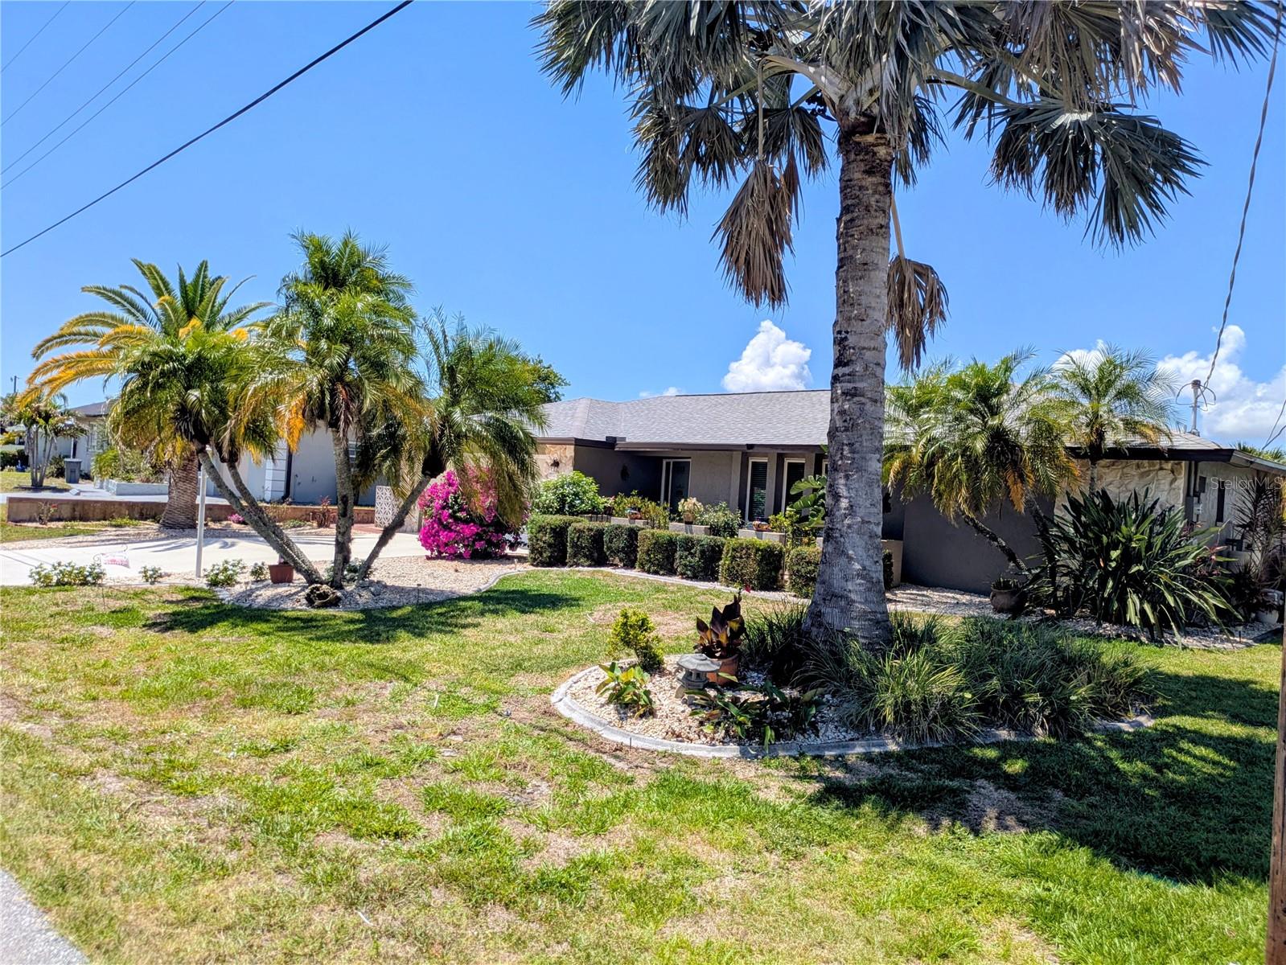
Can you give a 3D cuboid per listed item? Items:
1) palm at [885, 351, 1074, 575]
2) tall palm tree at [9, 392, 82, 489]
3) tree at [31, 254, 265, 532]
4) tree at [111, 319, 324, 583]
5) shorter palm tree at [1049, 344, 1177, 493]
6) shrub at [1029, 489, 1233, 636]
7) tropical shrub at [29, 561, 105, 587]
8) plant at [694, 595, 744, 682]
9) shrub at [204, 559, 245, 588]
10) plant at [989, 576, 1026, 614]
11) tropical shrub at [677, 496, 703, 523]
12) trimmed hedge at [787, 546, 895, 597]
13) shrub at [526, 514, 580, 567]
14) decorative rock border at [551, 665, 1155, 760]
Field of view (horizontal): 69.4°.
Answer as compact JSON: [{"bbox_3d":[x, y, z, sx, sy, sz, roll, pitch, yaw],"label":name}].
[{"bbox_3d":[5.262,-0.079,14.502,2.800,3.900,2.600,3,0,0],"label":"palm"},{"bbox_3d":[-23.788,-1.648,37.000,2.500,3.800,2.500,4,0,-33],"label":"tall palm tree"},{"bbox_3d":[-10.675,-1.960,20.500,5.000,5.800,5.000,4,0,-27],"label":"tree"},{"bbox_3d":[-5.407,-0.382,11.700,2.500,3.350,2.400,3,0,0],"label":"tree"},{"bbox_3d":[6.673,0.048,13.400,1.700,3.900,1.700,4,0,26],"label":"shorter palm tree"},{"bbox_3d":[6.851,1.041,13.102,2.700,1.820,2.400,4,0,28],"label":"shrub"},{"bbox_3d":[-6.886,1.060,11.144,0.840,0.310,0.380,3,0,-20],"label":"tropical shrub"},{"bbox_3d":[0.641,1.279,7.750,0.410,0.730,0.410,4,0,5],"label":"plant"},{"bbox_3d":[-5.287,1.127,11.794,0.450,0.350,0.400,3,0,-10],"label":"shrub"},{"bbox_3d":[5.331,1.641,13.600,0.480,0.550,0.480,4,0,21],"label":"plant"},{"bbox_3d":[0.875,0.485,17.401,0.450,0.520,0.450,4,0,3],"label":"tropical shrub"},{"bbox_3d":[3.082,1.321,14.503,1.450,0.770,0.800,4,0,12],"label":"trimmed hedge"},{"bbox_3d":[-1.563,1.076,16.900,0.650,0.870,0.950,3,0,42],"label":"shrub"},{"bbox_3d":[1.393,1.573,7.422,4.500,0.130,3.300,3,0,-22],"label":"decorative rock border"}]

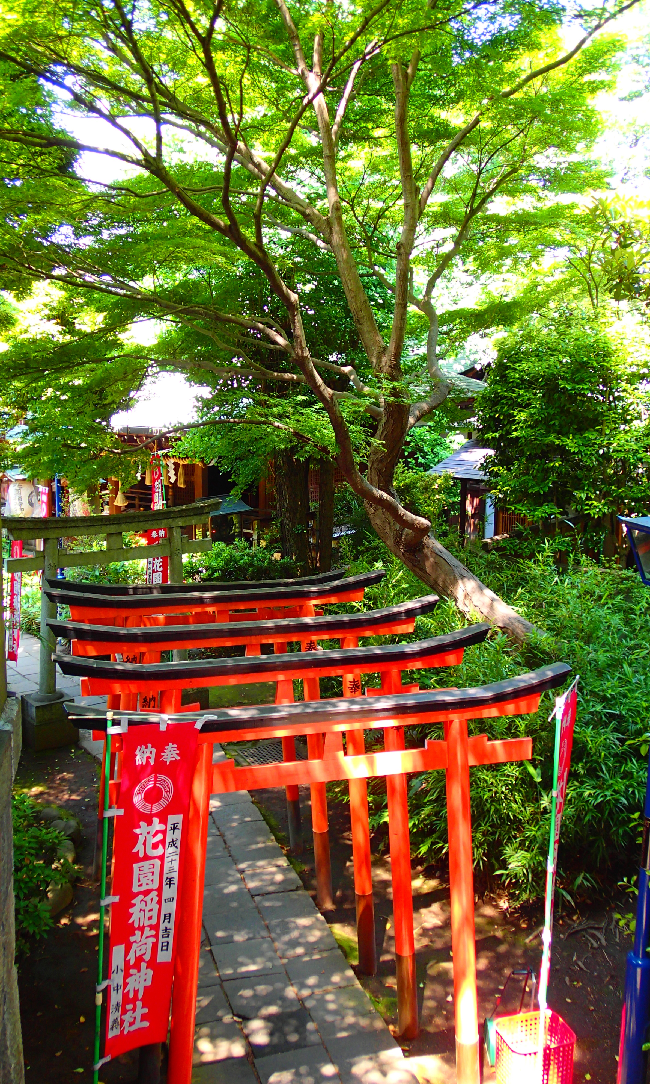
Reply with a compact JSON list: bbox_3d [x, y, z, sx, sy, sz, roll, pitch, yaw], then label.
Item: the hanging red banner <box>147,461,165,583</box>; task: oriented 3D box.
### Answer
[{"bbox_3d":[-2.505,-0.246,14.000,0.360,1.930,0.060,-3,10,-24],"label":"hanging red banner"}]

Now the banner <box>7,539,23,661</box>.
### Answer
[{"bbox_3d":[-4.152,0.733,12.600,0.380,1.780,0.070,8,12,36],"label":"banner"}]

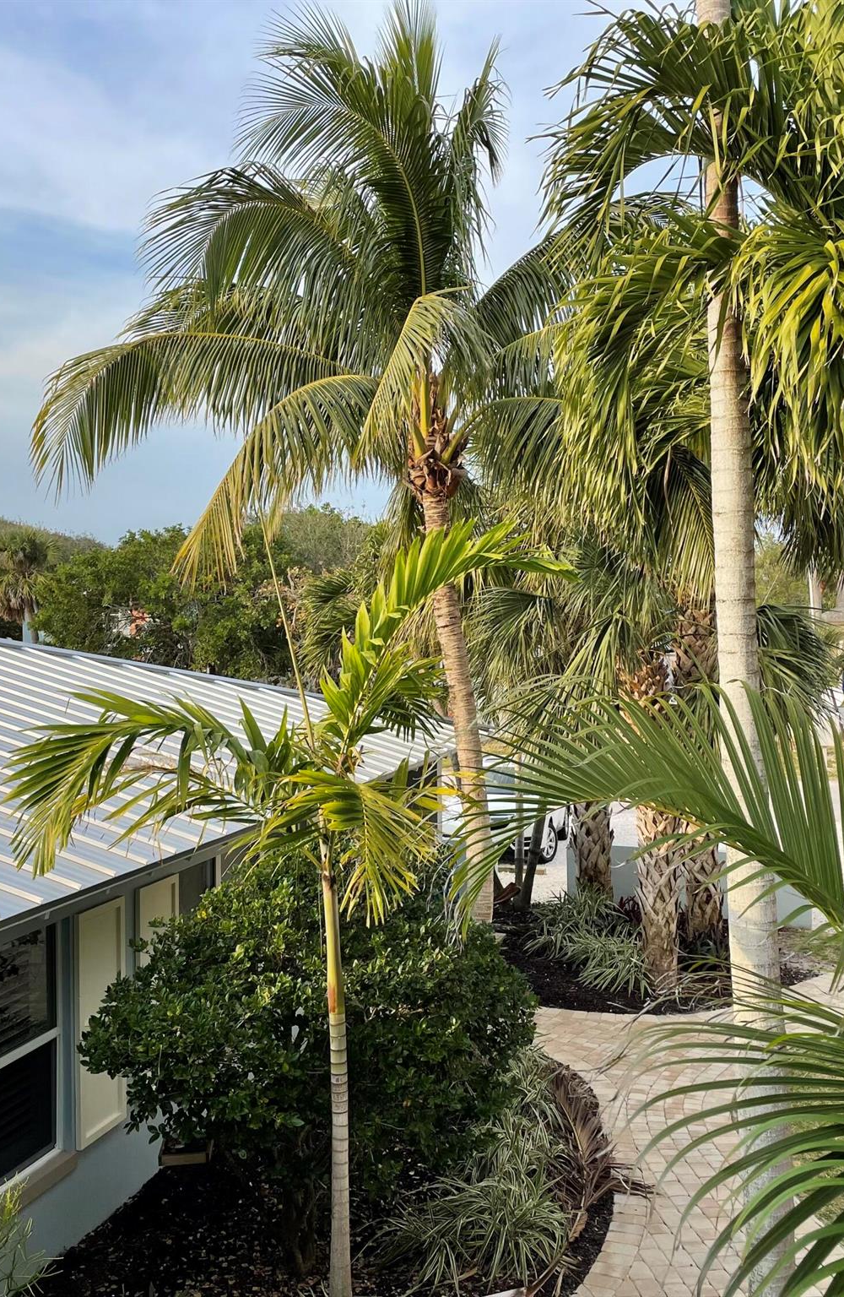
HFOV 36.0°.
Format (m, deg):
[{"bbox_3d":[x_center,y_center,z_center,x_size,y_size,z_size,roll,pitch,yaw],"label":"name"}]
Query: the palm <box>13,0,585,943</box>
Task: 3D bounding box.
[{"bbox_3d":[-1.000,-2.200,16.200,7.500,11.600,7.000,0,2,0],"label":"palm"}]

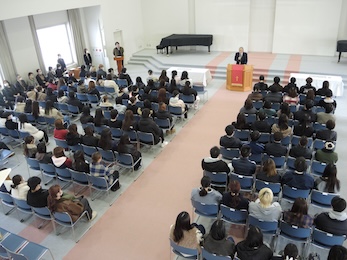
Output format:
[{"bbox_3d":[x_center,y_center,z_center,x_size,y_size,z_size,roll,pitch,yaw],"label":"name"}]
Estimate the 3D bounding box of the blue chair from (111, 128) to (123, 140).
[{"bbox_3d":[-1.590,0.188,8.838,0.515,0.775,0.525,9,29,23],"label":"blue chair"}]

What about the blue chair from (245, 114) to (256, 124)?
[{"bbox_3d":[2.304,-0.197,8.519,0.510,0.770,0.550,8,30,24],"label":"blue chair"}]

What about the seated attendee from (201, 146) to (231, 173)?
[{"bbox_3d":[1.044,0.875,6.493,0.550,1.310,0.750,8,29,22],"label":"seated attendee"}]

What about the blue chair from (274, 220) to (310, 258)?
[{"bbox_3d":[2.085,1.744,4.839,0.485,0.765,0.490,9,30,23],"label":"blue chair"}]

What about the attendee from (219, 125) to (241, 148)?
[{"bbox_3d":[1.501,0.413,7.332,0.520,1.320,0.750,8,29,22],"label":"attendee"}]

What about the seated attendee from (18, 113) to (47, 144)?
[{"bbox_3d":[-4.179,0.027,8.672,0.500,1.250,0.760,8,30,24],"label":"seated attendee"}]

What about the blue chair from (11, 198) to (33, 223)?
[{"bbox_3d":[-3.053,1.631,6.146,0.520,0.780,0.520,8,29,24],"label":"blue chair"}]

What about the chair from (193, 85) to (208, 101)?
[{"bbox_3d":[1.079,-1.463,11.171,0.485,0.765,0.490,9,30,23],"label":"chair"}]

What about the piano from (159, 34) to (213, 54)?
[{"bbox_3d":[0.881,-5.122,17.130,2.850,1.030,1.530,9,30,25],"label":"piano"}]

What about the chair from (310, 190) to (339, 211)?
[{"bbox_3d":[2.880,1.378,5.444,0.485,0.765,0.490,9,30,23],"label":"chair"}]

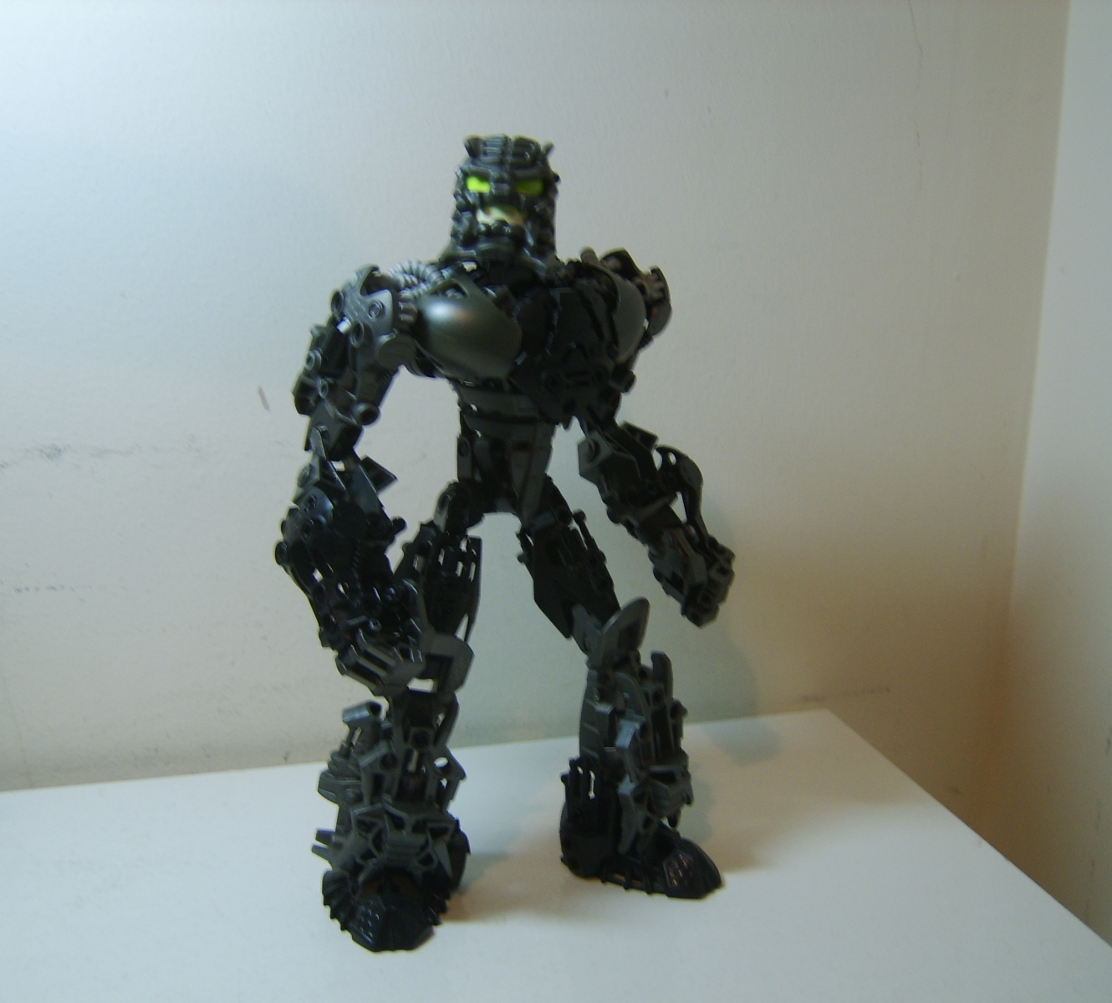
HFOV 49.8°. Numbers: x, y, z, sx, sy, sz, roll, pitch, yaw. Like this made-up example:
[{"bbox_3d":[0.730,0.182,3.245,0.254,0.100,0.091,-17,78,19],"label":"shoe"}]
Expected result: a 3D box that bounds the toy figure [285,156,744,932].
[{"bbox_3d":[-0.016,0.013,0.422,0.148,0.272,0.078,-7,15,-31],"label":"toy figure"}]

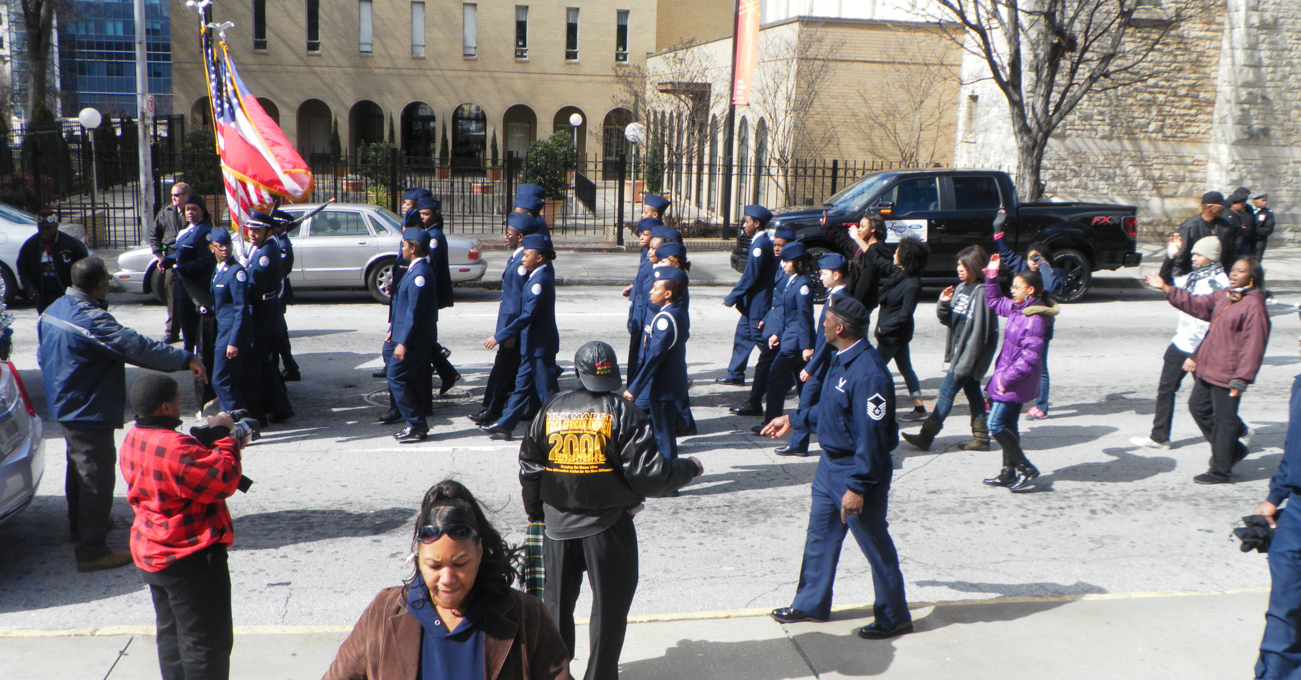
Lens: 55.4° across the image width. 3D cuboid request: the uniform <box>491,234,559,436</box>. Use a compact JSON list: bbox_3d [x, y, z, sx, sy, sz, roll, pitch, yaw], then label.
[{"bbox_3d":[-1.059,-0.032,10.299,0.702,1.710,0.520,0,11,-9],"label":"uniform"}]

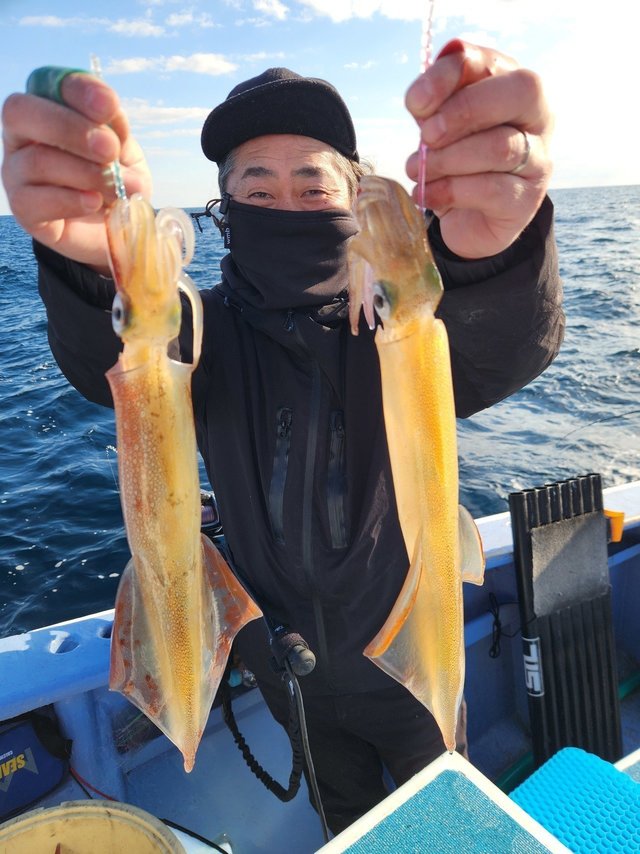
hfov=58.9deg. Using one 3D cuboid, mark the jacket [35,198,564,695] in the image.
[{"bbox_3d":[-0.012,0.138,0.780,0.530,0.810,0.550,-2,22,1],"label":"jacket"}]

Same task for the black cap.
[{"bbox_3d":[-0.047,-0.397,0.725,0.175,0.130,0.255,-2,2,2],"label":"black cap"}]

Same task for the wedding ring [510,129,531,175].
[{"bbox_3d":[0.096,-0.135,0.278,0.004,0.021,0.021,-12,18,-19],"label":"wedding ring"}]

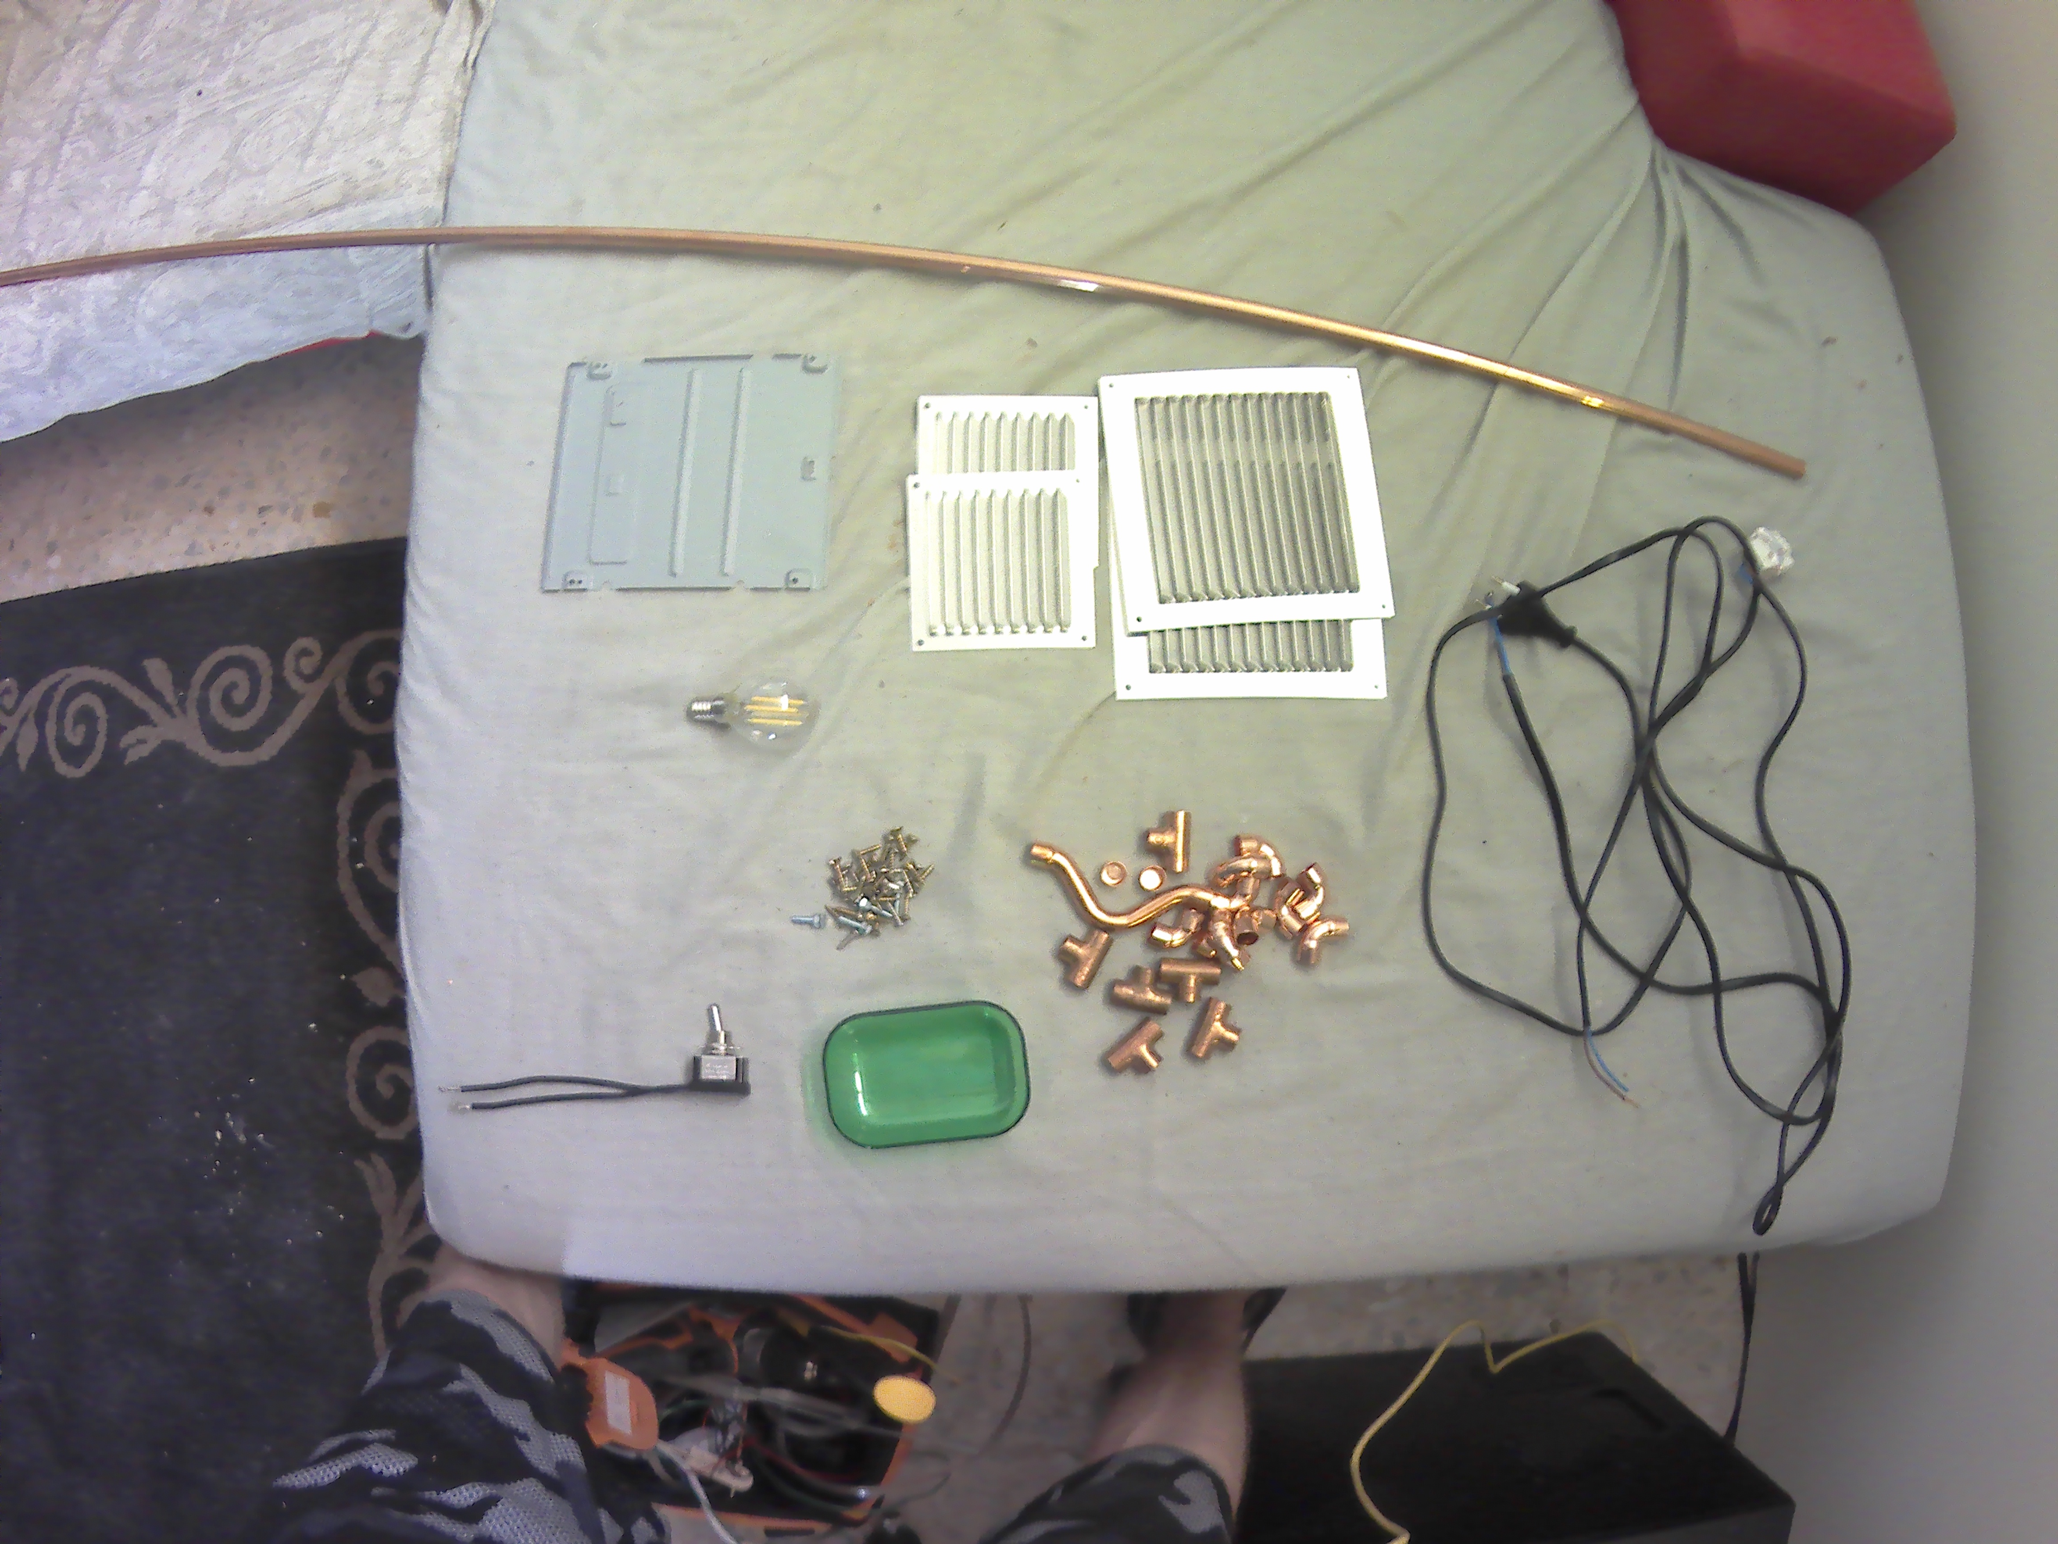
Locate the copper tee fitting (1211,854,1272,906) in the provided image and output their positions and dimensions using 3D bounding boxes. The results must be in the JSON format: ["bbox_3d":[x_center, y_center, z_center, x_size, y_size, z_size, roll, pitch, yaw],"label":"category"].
[{"bbox_3d":[0.125,0.064,0.632,0.027,0.027,0.013,11,54,-33],"label":"copper tee fitting"}]

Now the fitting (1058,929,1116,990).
[{"bbox_3d":[0.032,0.108,0.635,0.025,0.015,0.034,27,84,3],"label":"fitting"}]

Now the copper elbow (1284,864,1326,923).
[{"bbox_3d":[0.167,0.073,0.644,0.027,0.018,0.027,-34,85,-5],"label":"copper elbow"}]

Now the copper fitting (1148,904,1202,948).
[{"bbox_3d":[0.087,0.093,0.636,0.029,0.016,0.028,14,84,2],"label":"copper fitting"}]

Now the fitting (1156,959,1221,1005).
[{"bbox_3d":[0.099,0.127,0.650,0.037,0.017,0.027,2,83,-1],"label":"fitting"}]

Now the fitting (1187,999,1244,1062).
[{"bbox_3d":[0.112,0.153,0.631,0.025,0.015,0.035,22,84,2],"label":"fitting"}]

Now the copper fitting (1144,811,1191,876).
[{"bbox_3d":[0.085,0.044,0.660,0.027,0.017,0.038,-1,83,-1],"label":"copper fitting"}]

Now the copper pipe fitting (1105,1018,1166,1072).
[{"bbox_3d":[0.067,0.165,0.630,0.035,0.015,0.025,-42,85,-4],"label":"copper pipe fitting"}]

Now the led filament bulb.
[{"bbox_3d":[-0.169,-0.035,0.653,0.078,0.045,0.045,-2,83,8],"label":"led filament bulb"}]

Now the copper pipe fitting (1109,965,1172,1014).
[{"bbox_3d":[0.067,0.129,0.633,0.035,0.015,0.025,9,84,1],"label":"copper pipe fitting"}]

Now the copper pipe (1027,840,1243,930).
[{"bbox_3d":[0.059,0.076,0.649,0.124,0.019,0.040,14,83,5],"label":"copper pipe"}]

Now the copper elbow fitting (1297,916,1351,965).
[{"bbox_3d":[0.174,0.101,0.635,0.030,0.016,0.029,3,84,0],"label":"copper elbow fitting"}]

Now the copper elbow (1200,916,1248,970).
[{"bbox_3d":[0.114,0.100,0.627,0.024,0.020,0.032,-29,85,-3],"label":"copper elbow"}]

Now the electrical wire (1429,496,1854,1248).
[{"bbox_3d":[0.360,0.061,0.634,0.250,0.042,0.432,4,84,0],"label":"electrical wire"}]

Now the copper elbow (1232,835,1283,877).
[{"bbox_3d":[0.137,0.050,0.639,0.029,0.015,0.025,0,79,-1],"label":"copper elbow"}]

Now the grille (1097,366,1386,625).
[{"bbox_3d":[0.139,-0.175,0.687,0.169,0.012,0.169,-5,81,-4],"label":"grille"}]

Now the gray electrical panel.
[{"bbox_3d":[-0.211,-0.186,0.671,0.174,0.011,0.150,2,81,3],"label":"gray electrical panel"}]

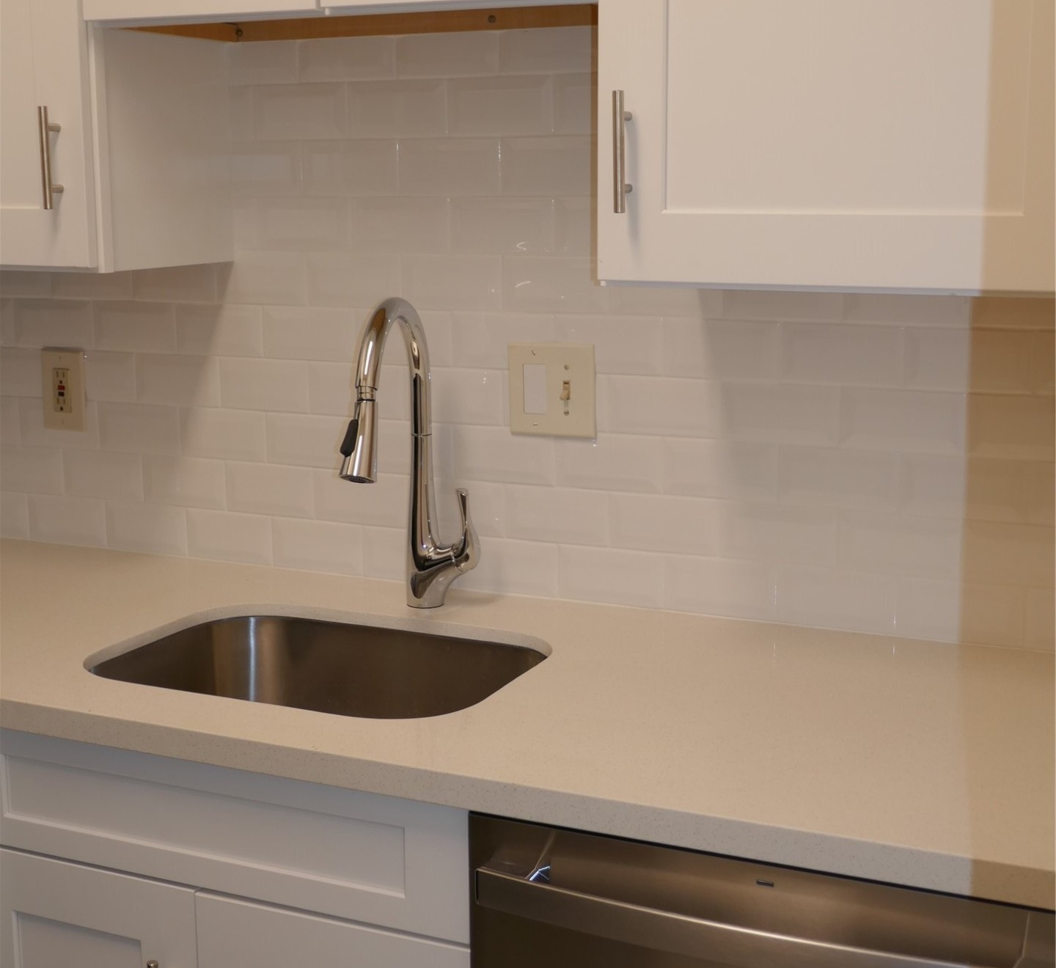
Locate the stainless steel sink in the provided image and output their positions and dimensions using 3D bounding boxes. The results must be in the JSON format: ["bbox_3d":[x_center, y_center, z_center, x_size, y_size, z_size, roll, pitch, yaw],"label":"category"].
[{"bbox_3d":[-0.261,0.330,2.010,0.560,0.210,0.400,4,12,24],"label":"stainless steel sink"}]

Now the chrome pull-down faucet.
[{"bbox_3d":[-0.145,-0.022,2.061,0.111,0.420,0.256,3,12,18],"label":"chrome pull-down faucet"}]

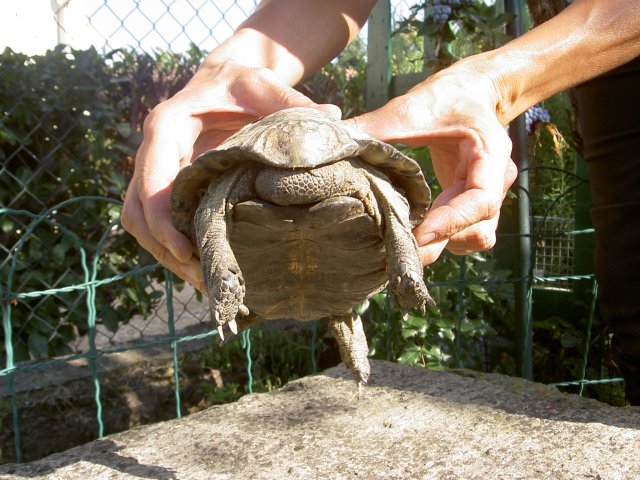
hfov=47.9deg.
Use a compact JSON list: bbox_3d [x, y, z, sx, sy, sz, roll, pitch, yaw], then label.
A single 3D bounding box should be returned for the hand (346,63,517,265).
[{"bbox_3d":[0.075,-0.053,0.485,0.105,0.118,0.100,3,13,12],"label":"hand"}]

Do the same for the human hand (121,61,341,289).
[{"bbox_3d":[-0.058,-0.044,0.470,0.128,0.135,0.105,-3,13,-12],"label":"human hand"}]

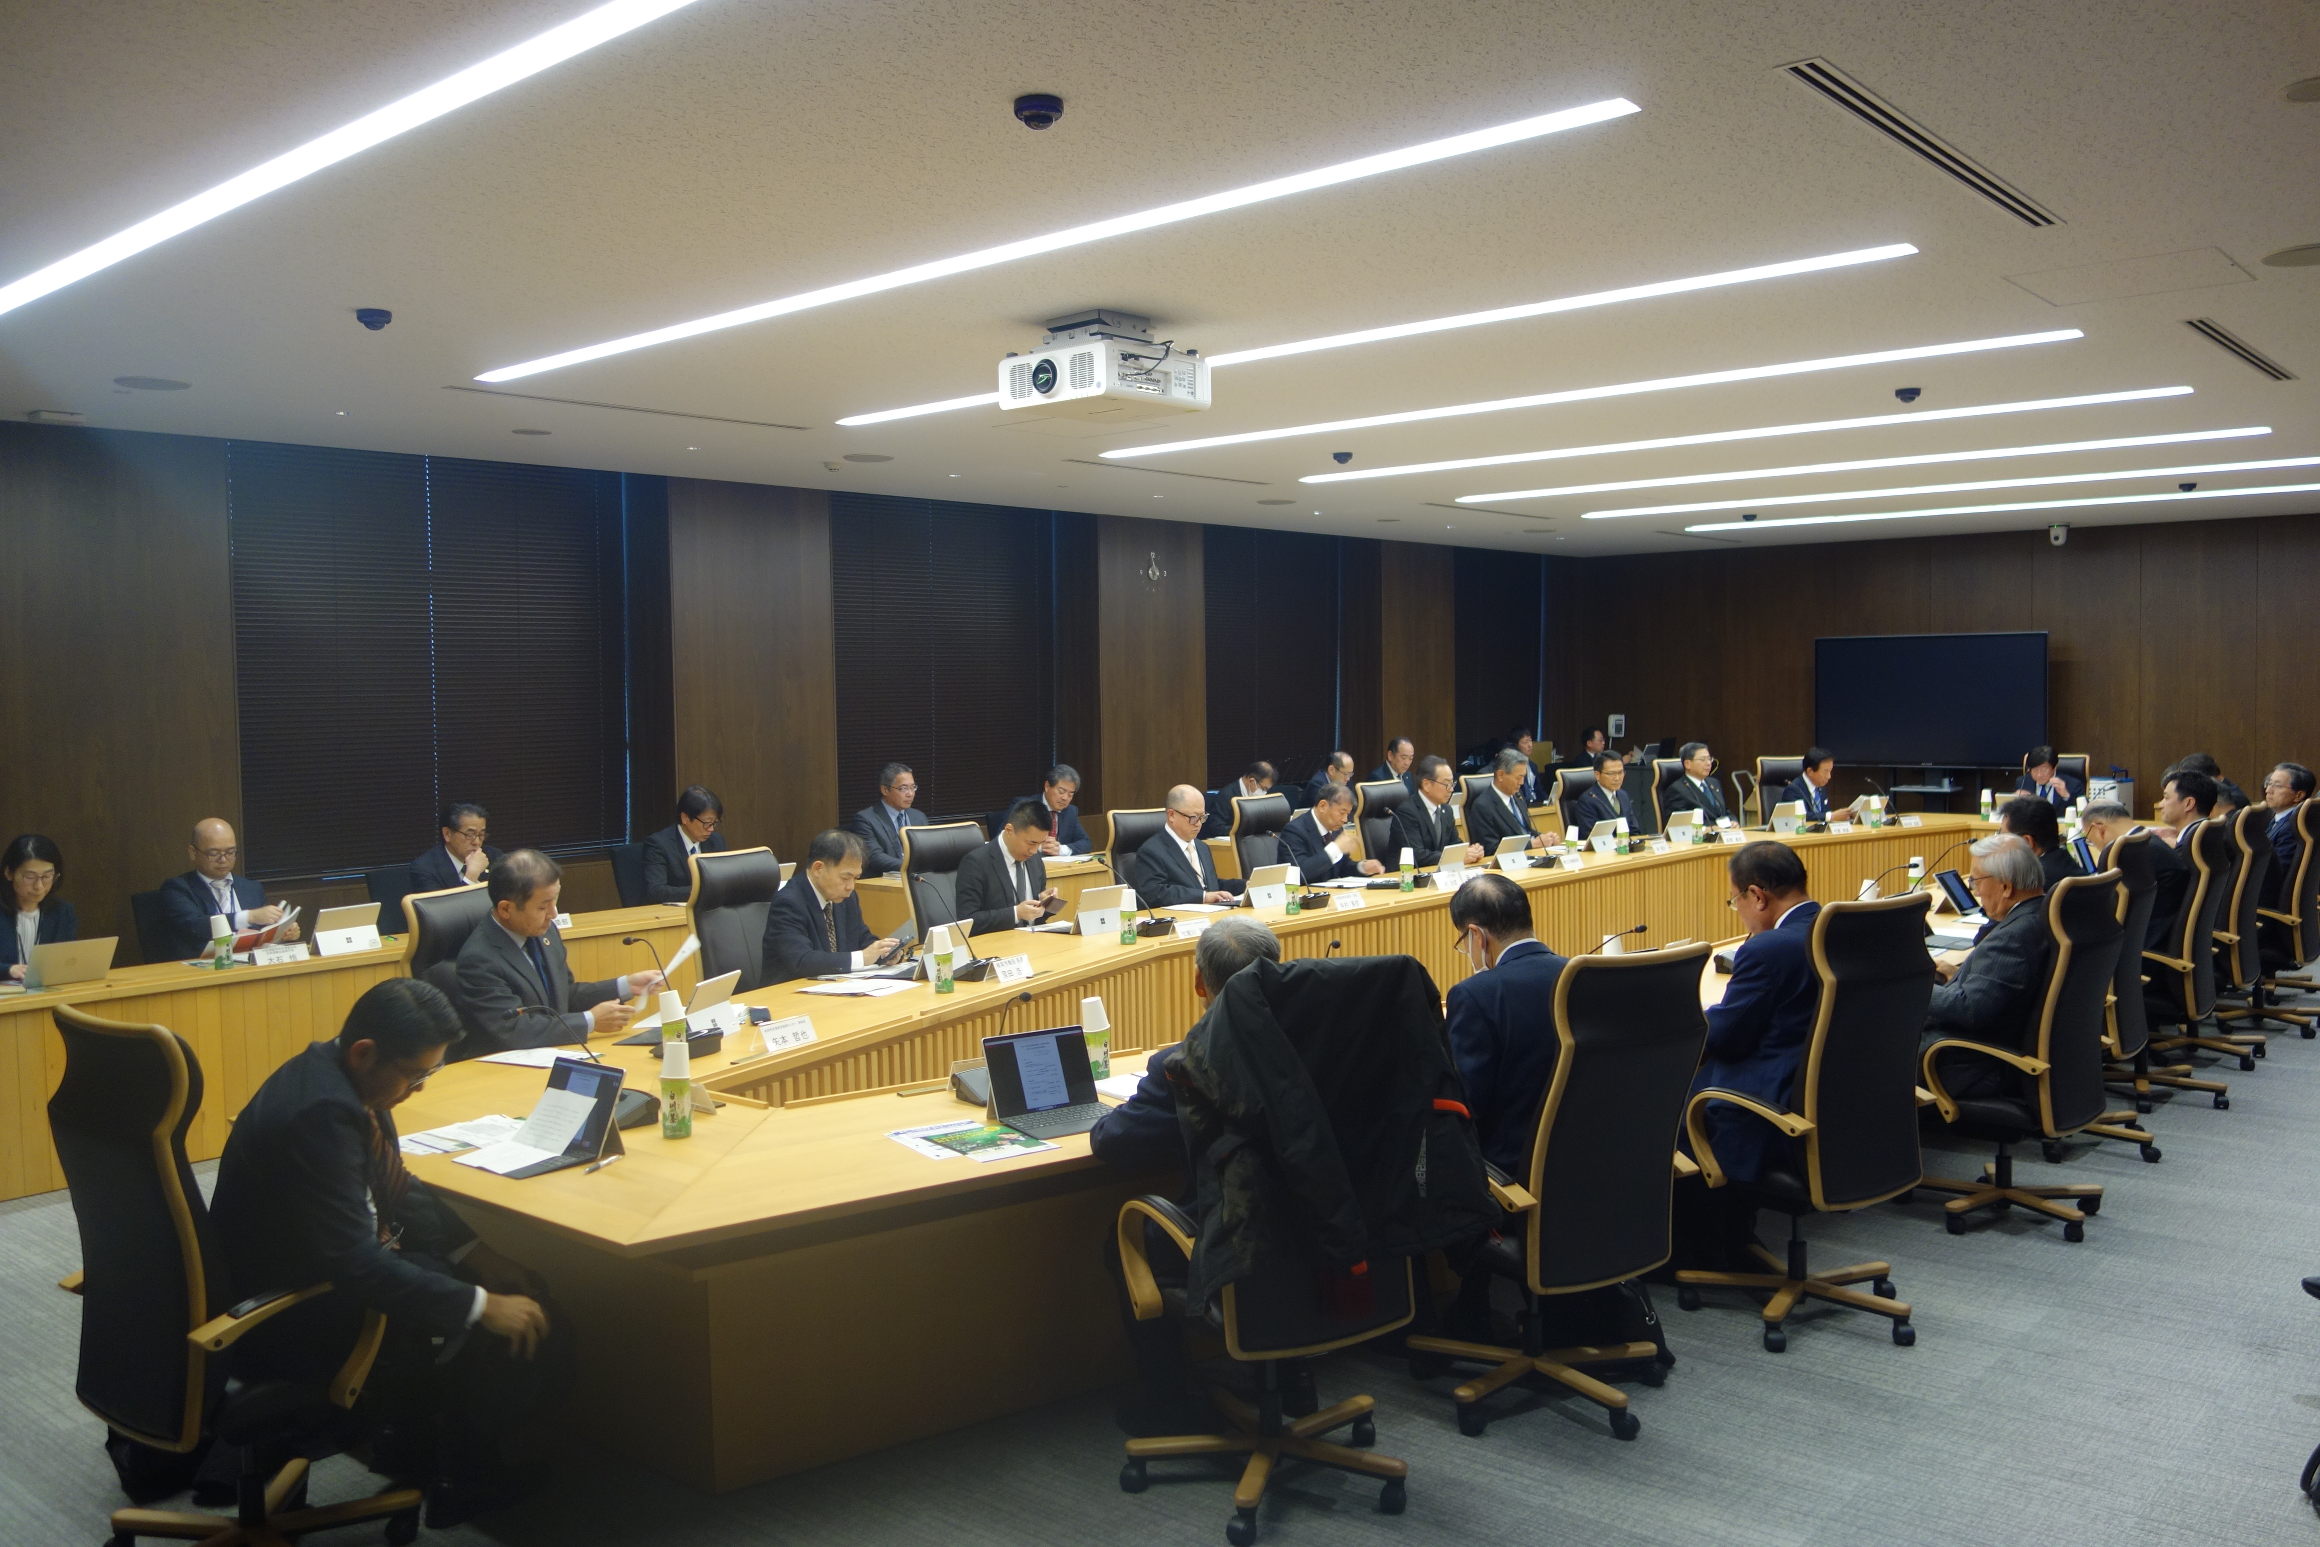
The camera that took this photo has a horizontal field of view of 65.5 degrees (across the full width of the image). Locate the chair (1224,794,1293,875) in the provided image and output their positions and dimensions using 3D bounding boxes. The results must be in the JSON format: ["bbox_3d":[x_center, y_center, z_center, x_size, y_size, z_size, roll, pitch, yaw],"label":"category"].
[{"bbox_3d":[0.770,0.697,10.154,0.650,1.130,0.660,2,4,41],"label":"chair"}]

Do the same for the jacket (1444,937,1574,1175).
[{"bbox_3d":[0.860,0.752,4.555,0.520,0.660,0.480,-3,3,-29],"label":"jacket"}]

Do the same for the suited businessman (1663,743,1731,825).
[{"bbox_3d":[4.081,0.429,13.368,0.520,1.290,0.720,-3,4,-35],"label":"suited businessman"}]

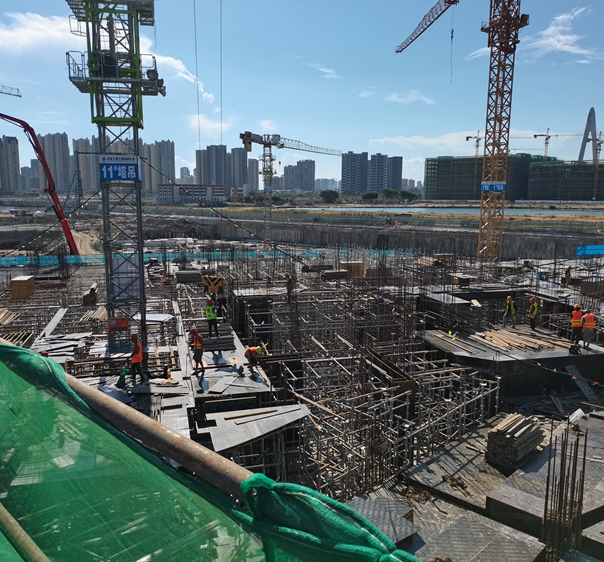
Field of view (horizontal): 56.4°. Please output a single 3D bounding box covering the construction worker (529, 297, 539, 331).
[{"bbox_3d":[11.745,1.664,28.325,0.420,1.700,0.500,3,10,17],"label":"construction worker"}]

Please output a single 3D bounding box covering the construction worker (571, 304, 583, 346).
[{"bbox_3d":[11.811,1.855,23.997,0.560,1.760,0.420,2,10,12],"label":"construction worker"}]

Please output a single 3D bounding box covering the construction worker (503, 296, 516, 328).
[{"bbox_3d":[10.529,1.600,28.600,0.600,1.660,0.550,6,11,30],"label":"construction worker"}]

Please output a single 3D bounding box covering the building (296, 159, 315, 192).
[{"bbox_3d":[6.999,-157.380,845.876,24.500,49.800,17.000,3,10,12],"label":"building"}]

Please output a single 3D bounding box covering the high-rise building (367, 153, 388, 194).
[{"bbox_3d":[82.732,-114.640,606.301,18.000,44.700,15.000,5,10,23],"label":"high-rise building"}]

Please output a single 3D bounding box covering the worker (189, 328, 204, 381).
[{"bbox_3d":[-3.737,2.545,20.100,0.580,1.720,0.520,-4,10,-27],"label":"worker"}]

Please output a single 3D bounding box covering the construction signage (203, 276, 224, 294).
[{"bbox_3d":[-5.169,0.264,33.000,1.100,0.930,0.200,0,9,-6],"label":"construction signage"}]

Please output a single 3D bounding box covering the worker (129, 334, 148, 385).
[{"bbox_3d":[-5.439,2.620,18.614,0.620,1.720,0.520,2,10,11],"label":"worker"}]

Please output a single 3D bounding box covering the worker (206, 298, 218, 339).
[{"bbox_3d":[-3.990,1.693,24.782,0.550,1.720,0.420,7,11,33],"label":"worker"}]

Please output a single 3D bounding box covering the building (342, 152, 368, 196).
[{"bbox_3d":[56.473,-112.946,600.000,22.000,48.000,15.000,5,10,25],"label":"building"}]

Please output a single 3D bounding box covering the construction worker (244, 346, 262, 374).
[{"bbox_3d":[-1.739,2.891,20.400,0.720,1.000,0.520,3,9,14],"label":"construction worker"}]

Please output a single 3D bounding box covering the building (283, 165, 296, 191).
[{"bbox_3d":[-18.951,-161.291,886.535,16.000,41.800,15.000,2,10,9],"label":"building"}]

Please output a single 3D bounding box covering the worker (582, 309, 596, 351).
[{"bbox_3d":[12.181,2.059,23.900,0.620,1.720,0.480,0,9,-3],"label":"worker"}]

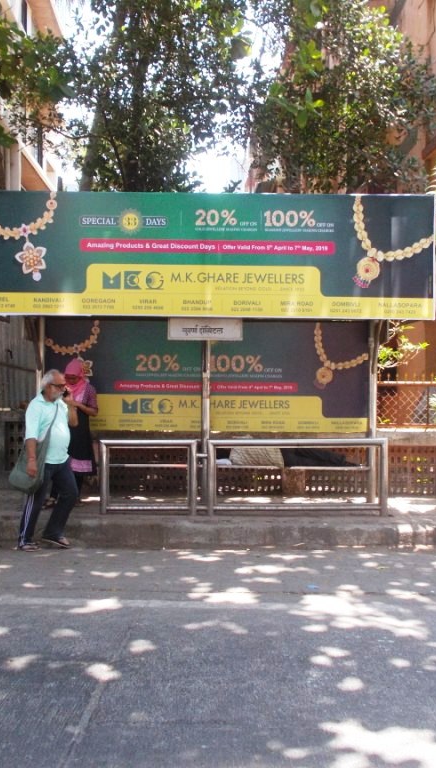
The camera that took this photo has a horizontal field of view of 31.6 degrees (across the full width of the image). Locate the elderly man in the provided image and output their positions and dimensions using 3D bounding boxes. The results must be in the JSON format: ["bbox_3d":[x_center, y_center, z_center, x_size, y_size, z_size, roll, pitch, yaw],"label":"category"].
[{"bbox_3d":[-1.580,0.700,7.100,0.580,1.660,0.520,0,0,15],"label":"elderly man"}]

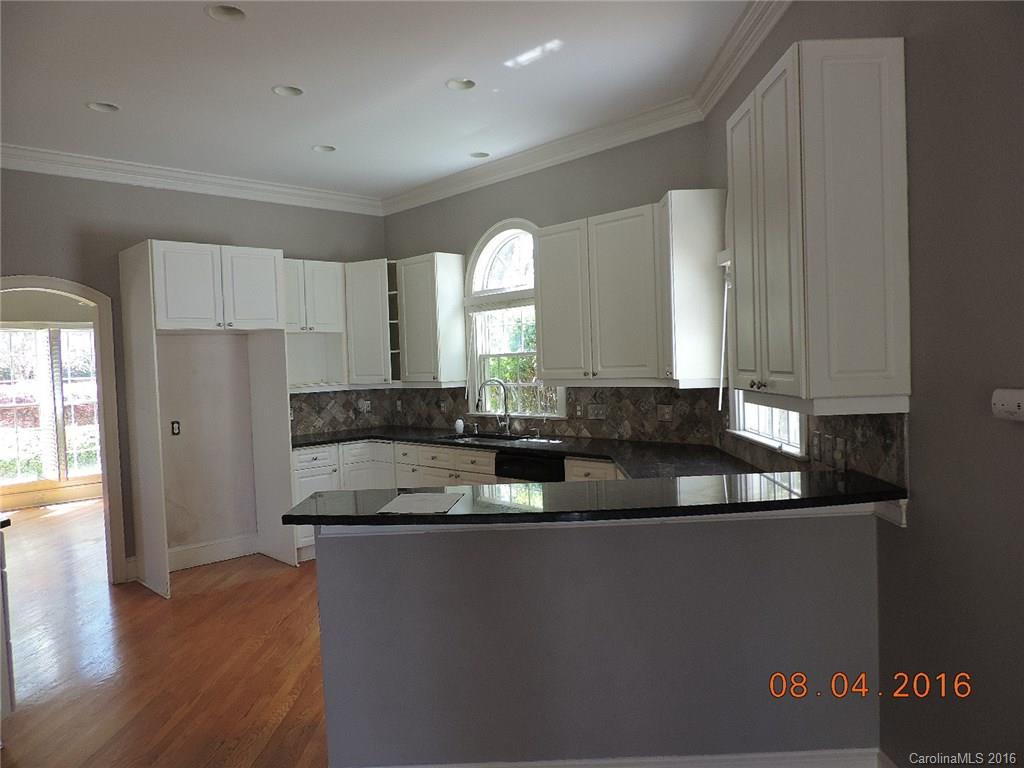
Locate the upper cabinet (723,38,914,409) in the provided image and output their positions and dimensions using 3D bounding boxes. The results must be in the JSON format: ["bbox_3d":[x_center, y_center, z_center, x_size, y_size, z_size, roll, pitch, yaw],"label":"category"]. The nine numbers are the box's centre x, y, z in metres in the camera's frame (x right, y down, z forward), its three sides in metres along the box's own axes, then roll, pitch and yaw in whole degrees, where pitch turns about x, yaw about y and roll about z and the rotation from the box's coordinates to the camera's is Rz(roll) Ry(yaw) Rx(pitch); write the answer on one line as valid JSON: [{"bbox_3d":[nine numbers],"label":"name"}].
[{"bbox_3d":[1.009,-0.464,2.441,0.318,1.102,0.705,-2,2,1],"label":"upper cabinet"}]

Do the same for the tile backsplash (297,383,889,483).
[{"bbox_3d":[0.011,0.234,4.484,1.464,0.375,4.898,-4,2,-45],"label":"tile backsplash"}]

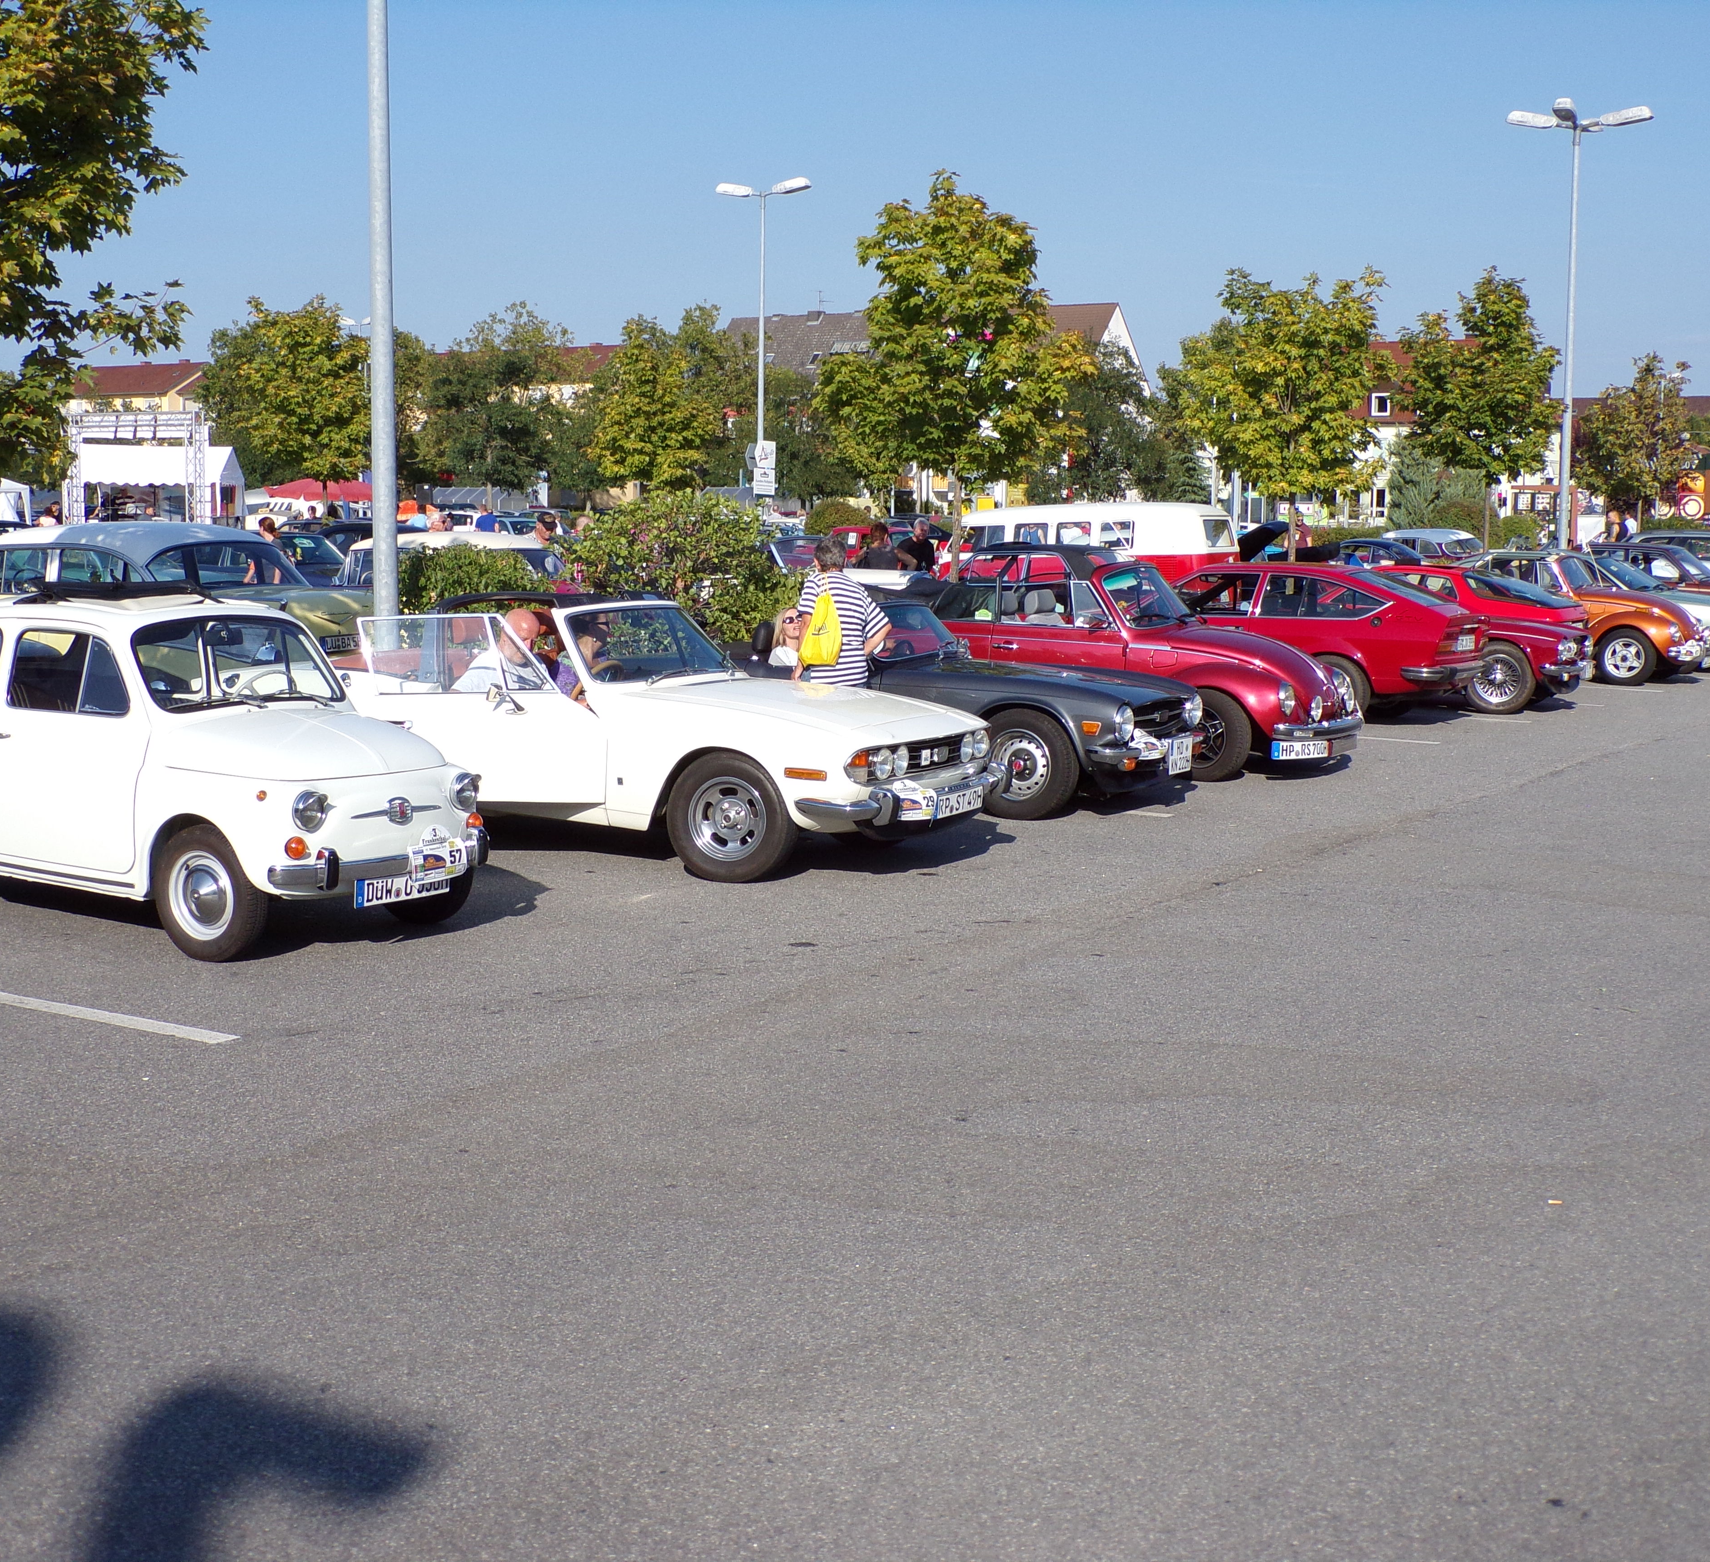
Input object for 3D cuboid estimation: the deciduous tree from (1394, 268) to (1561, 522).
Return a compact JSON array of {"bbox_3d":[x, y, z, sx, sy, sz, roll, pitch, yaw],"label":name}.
[{"bbox_3d":[10.286,-5.361,36.224,2.750,5.870,2.750,4,8,33],"label":"deciduous tree"}]

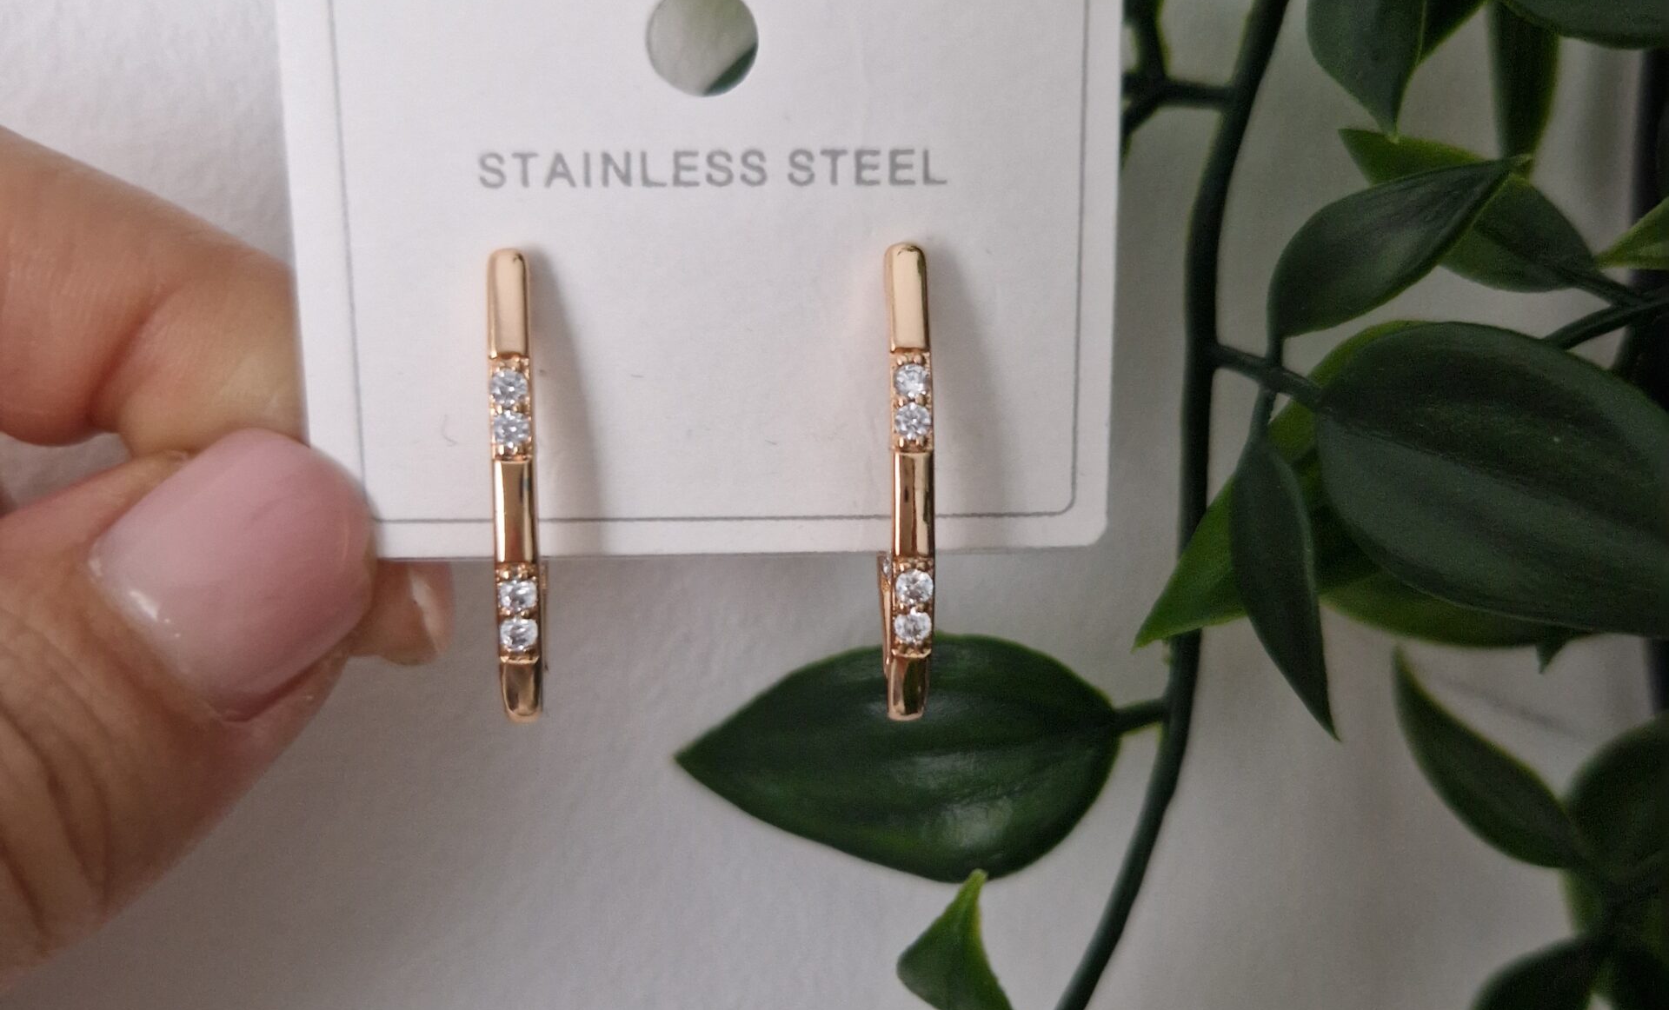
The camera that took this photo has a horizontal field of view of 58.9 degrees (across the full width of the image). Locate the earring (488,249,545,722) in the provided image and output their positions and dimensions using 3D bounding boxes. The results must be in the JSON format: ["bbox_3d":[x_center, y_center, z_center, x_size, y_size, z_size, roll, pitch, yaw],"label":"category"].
[{"bbox_3d":[-0.022,-0.002,0.104,0.003,0.032,0.022,-2,10,-10],"label":"earring"}]

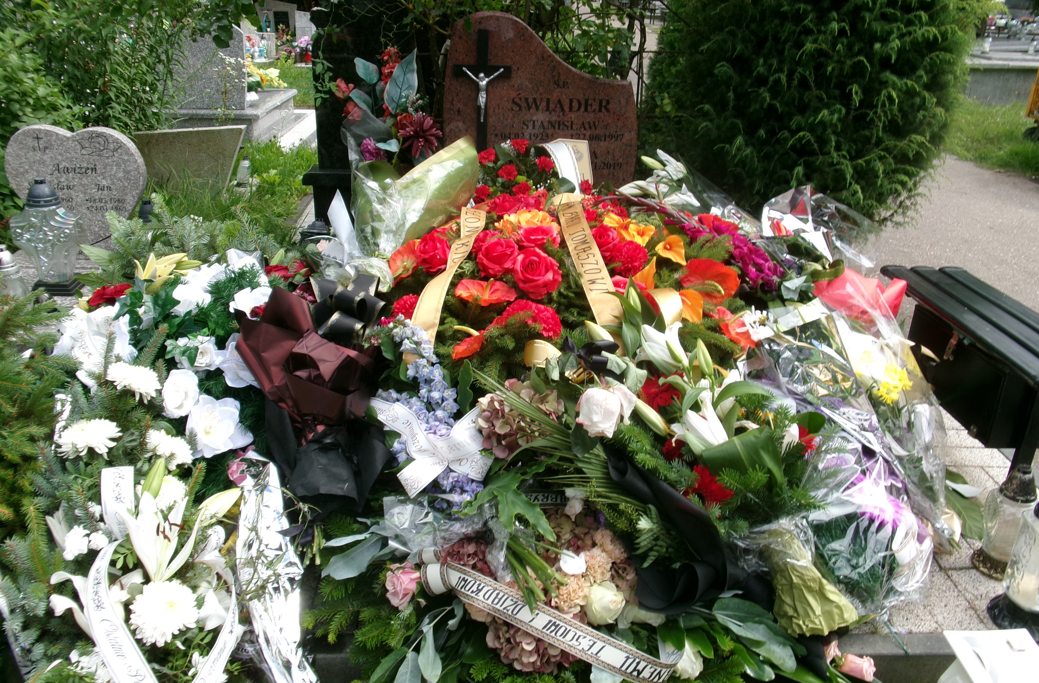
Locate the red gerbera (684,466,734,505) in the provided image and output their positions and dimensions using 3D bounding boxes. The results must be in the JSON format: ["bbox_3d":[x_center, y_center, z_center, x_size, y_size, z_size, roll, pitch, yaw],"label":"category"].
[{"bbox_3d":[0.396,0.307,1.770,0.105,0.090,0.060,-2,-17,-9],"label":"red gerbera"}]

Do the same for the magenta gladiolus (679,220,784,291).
[{"bbox_3d":[0.553,-0.226,2.200,0.105,0.100,0.280,-37,62,-24],"label":"magenta gladiolus"}]

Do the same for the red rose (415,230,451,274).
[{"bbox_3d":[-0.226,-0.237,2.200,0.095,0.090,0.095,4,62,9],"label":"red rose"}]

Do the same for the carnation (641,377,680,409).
[{"bbox_3d":[0.312,0.114,1.850,0.085,0.060,0.085,1,62,0],"label":"carnation"}]

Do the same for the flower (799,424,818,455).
[{"bbox_3d":[0.575,0.197,1.680,0.055,0.062,0.045,-13,2,-27],"label":"flower"}]

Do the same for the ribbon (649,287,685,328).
[{"bbox_3d":[0.351,-0.080,2.000,0.075,0.085,0.075,-9,-6,-23],"label":"ribbon"}]

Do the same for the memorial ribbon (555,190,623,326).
[{"bbox_3d":[0.177,-0.223,2.185,0.066,0.060,0.607,-3,39,-5],"label":"memorial ribbon"}]

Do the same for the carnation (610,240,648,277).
[{"bbox_3d":[0.279,-0.213,2.150,0.092,0.075,0.092,-3,62,-10],"label":"carnation"}]

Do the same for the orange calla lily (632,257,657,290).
[{"bbox_3d":[0.309,-0.167,2.100,0.065,0.080,0.065,-5,-8,-14],"label":"orange calla lily"}]

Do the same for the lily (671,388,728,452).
[{"bbox_3d":[0.396,0.175,1.860,0.130,0.130,0.110,8,-11,14],"label":"lily"}]

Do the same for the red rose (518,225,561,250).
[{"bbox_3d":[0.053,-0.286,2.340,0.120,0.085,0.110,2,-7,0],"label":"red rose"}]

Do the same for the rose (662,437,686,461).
[{"bbox_3d":[0.304,0.212,1.660,0.050,0.050,0.045,2,-1,5],"label":"rose"}]

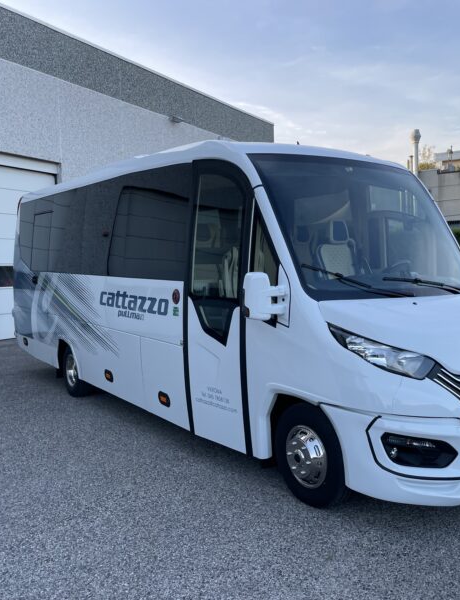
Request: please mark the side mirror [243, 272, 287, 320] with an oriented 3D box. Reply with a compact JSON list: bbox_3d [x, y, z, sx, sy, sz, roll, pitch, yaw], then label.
[{"bbox_3d":[0.225,-0.052,4.097,0.330,0.330,0.170,-3,5,-34],"label":"side mirror"}]

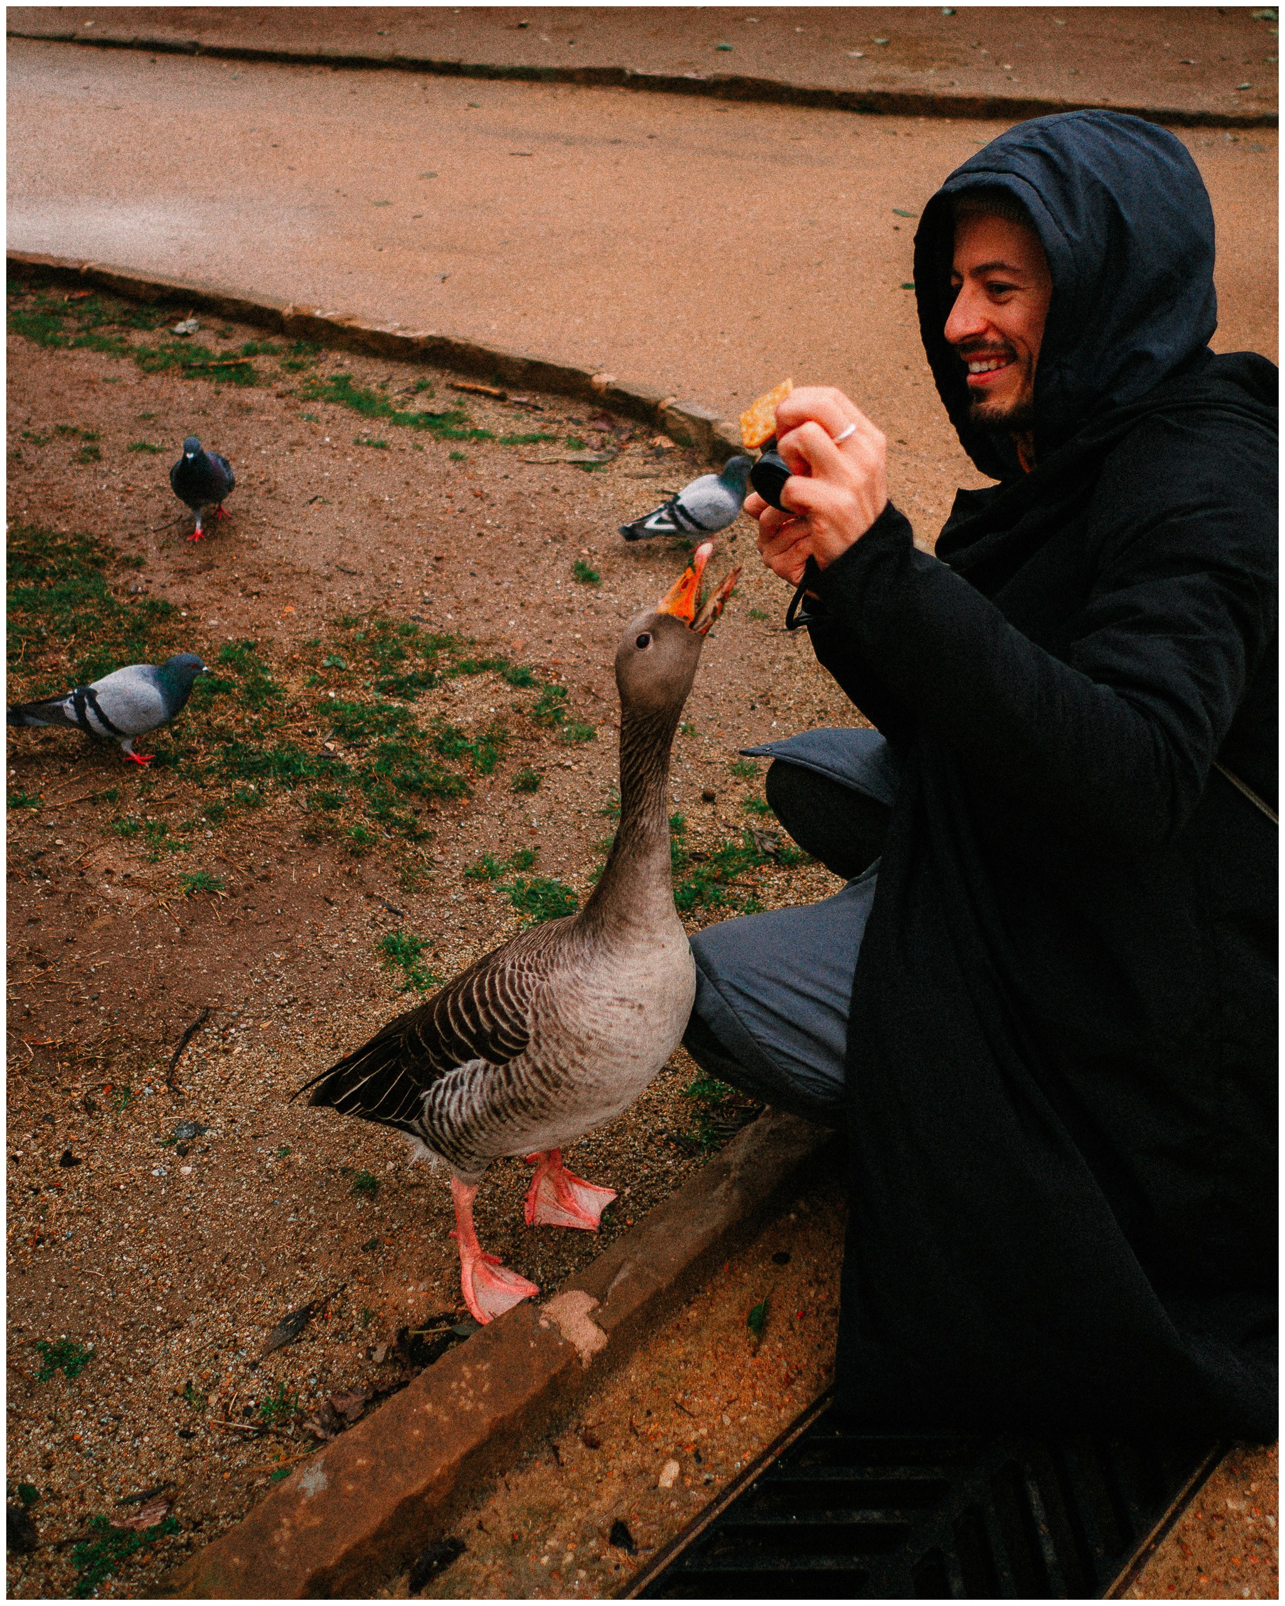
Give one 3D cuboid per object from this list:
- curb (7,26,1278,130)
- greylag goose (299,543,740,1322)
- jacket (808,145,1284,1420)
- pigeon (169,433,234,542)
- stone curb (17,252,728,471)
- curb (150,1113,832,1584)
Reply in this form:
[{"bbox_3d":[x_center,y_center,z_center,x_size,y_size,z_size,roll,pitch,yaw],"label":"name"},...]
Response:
[{"bbox_3d":[-0.835,-4.905,9.620,9.600,0.150,0.320,16,35,23],"label":"curb"},{"bbox_3d":[-0.133,0.126,1.280,0.430,0.755,0.210,4,32,7],"label":"greylag goose"},{"bbox_3d":[0.415,-0.044,1.364,0.530,1.080,0.620,-6,33,-10],"label":"jacket"},{"bbox_3d":[-0.948,-0.731,3.136,0.135,0.238,0.300,0,32,0],"label":"pigeon"},{"bbox_3d":[-1.089,-1.493,4.503,3.400,0.090,0.180,23,39,32],"label":"stone curb"},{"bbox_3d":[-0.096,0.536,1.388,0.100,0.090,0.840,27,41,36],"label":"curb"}]

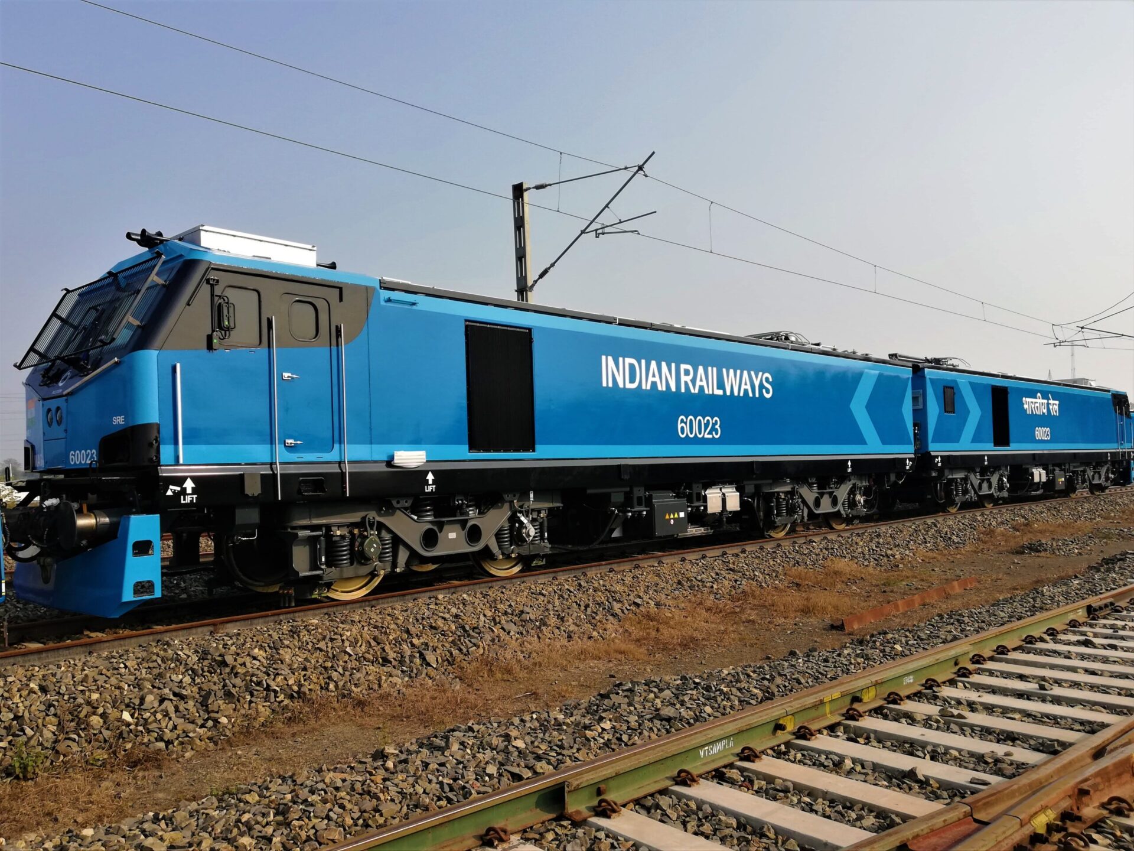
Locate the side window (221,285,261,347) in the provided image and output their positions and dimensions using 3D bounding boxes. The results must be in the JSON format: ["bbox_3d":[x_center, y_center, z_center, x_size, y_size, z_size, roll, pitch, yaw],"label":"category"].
[{"bbox_3d":[-3.564,-1.178,9.642,0.060,0.656,0.469,-4,-4,45],"label":"side window"}]

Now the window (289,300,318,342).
[{"bbox_3d":[-3.031,-1.202,10.181,0.060,0.493,0.379,-4,-4,45],"label":"window"}]

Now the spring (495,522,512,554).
[{"bbox_3d":[-0.900,1.605,12.667,0.235,0.430,0.235,-1,-3,0],"label":"spring"}]

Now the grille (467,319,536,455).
[{"bbox_3d":[-0.926,-0.511,12.274,0.080,1.774,1.233,-4,-4,45],"label":"grille"}]

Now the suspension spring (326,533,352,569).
[{"bbox_3d":[-2.771,1.525,10.783,0.280,0.420,0.280,-1,-3,0],"label":"suspension spring"}]

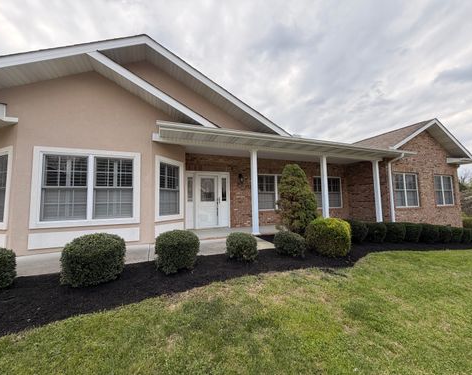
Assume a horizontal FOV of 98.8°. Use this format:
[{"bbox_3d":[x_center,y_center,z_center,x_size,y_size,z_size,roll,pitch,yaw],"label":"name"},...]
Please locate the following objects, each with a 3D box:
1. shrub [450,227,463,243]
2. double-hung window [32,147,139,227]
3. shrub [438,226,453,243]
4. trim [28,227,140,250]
[{"bbox_3d":[9.045,1.999,8.561,0.800,0.599,0.800,0,-5,-21],"label":"shrub"},{"bbox_3d":[-3.424,0.001,4.764,2.110,1.780,0.130,1,-5,-22],"label":"double-hung window"},{"bbox_3d":[8.179,1.900,8.234,0.800,0.604,0.800,0,-5,-21],"label":"shrub"},{"bbox_3d":[-3.959,1.363,5.438,2.490,0.383,0.060,0,-5,-21],"label":"trim"}]

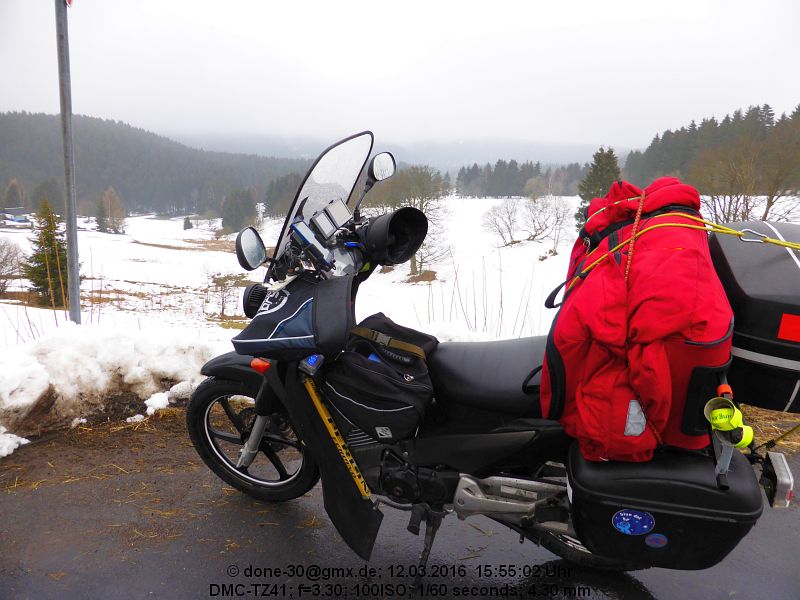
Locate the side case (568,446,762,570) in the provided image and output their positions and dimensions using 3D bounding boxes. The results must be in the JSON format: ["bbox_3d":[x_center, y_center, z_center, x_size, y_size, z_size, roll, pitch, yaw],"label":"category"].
[{"bbox_3d":[0.615,0.476,1.355,0.385,0.275,0.200,5,25,16],"label":"side case"}]

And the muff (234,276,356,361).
[{"bbox_3d":[-0.252,0.034,1.419,0.320,0.190,0.220,8,26,21],"label":"muff"}]

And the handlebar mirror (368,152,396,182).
[{"bbox_3d":[-0.058,-0.438,1.833,0.045,0.095,0.110,15,29,33],"label":"handlebar mirror"}]

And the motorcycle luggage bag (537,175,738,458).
[{"bbox_3d":[0.570,0.039,1.409,0.370,0.630,0.430,5,25,16],"label":"motorcycle luggage bag"}]

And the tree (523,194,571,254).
[{"bbox_3d":[12.232,-6.344,46.000,3.900,4.800,3.700,2,10,0],"label":"tree"}]

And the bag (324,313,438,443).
[{"bbox_3d":[-0.029,0.236,1.744,0.315,0.315,0.290,5,25,16],"label":"bag"}]

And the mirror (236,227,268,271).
[{"bbox_3d":[-0.356,-0.124,1.341,0.045,0.100,0.110,6,25,18],"label":"mirror"}]

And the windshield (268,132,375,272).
[{"bbox_3d":[-0.221,-0.298,1.583,0.090,0.400,0.350,37,33,5],"label":"windshield"}]

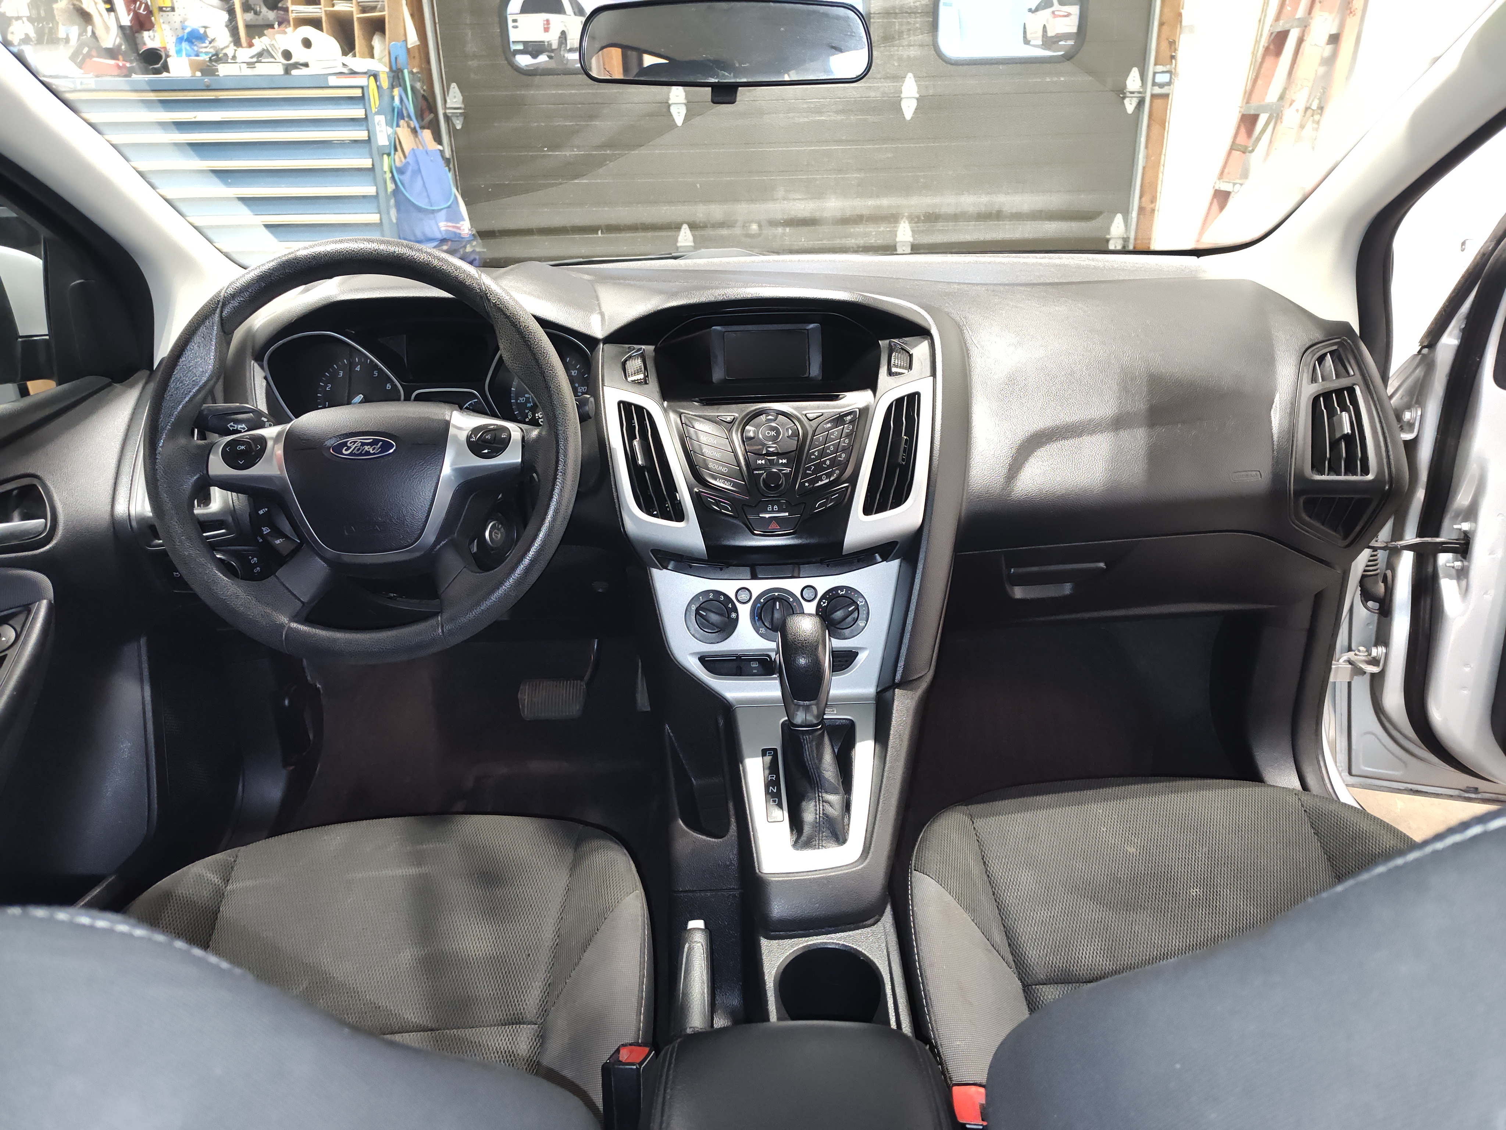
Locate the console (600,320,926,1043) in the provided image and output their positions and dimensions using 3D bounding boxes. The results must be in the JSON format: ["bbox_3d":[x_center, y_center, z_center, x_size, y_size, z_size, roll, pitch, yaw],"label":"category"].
[{"bbox_3d":[0.029,0.049,0.887,0.330,0.470,0.540,-2,24,-1],"label":"console"}]

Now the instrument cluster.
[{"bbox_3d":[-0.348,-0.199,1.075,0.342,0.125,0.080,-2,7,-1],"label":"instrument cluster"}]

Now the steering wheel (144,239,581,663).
[{"bbox_3d":[-0.335,-0.097,0.892,0.372,0.372,0.105,-2,-2,-1],"label":"steering wheel"}]

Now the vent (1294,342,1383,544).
[{"bbox_3d":[0.625,-0.130,1.065,0.098,0.210,0.070,1,9,7],"label":"vent"}]

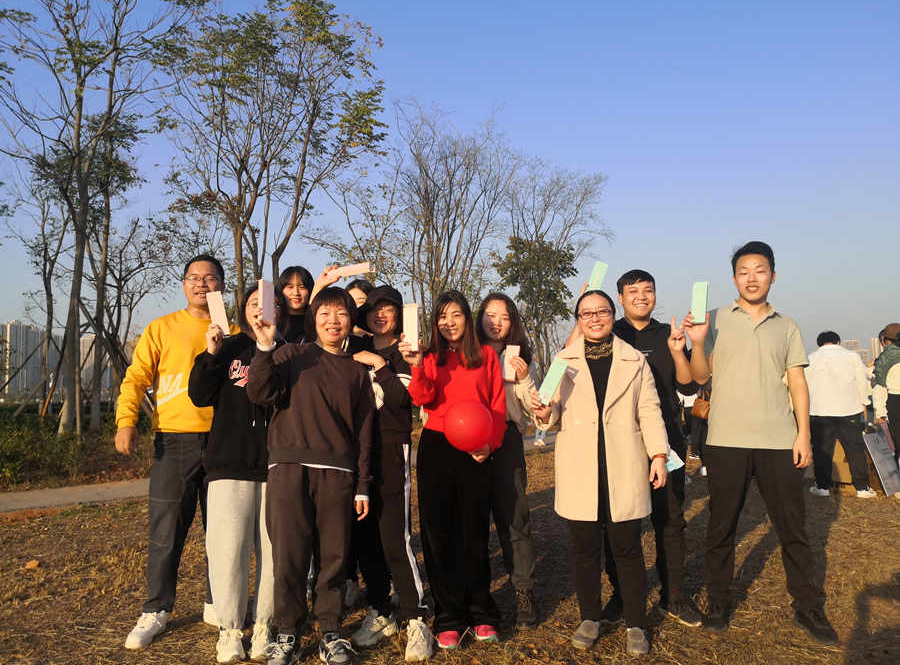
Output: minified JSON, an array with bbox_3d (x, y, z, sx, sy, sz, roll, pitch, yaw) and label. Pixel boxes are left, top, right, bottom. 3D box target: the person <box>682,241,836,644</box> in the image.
[{"bbox_3d":[1.455,0.474,3.323,0.630,1.819,0.500,-1,-5,10],"label":"person"}]

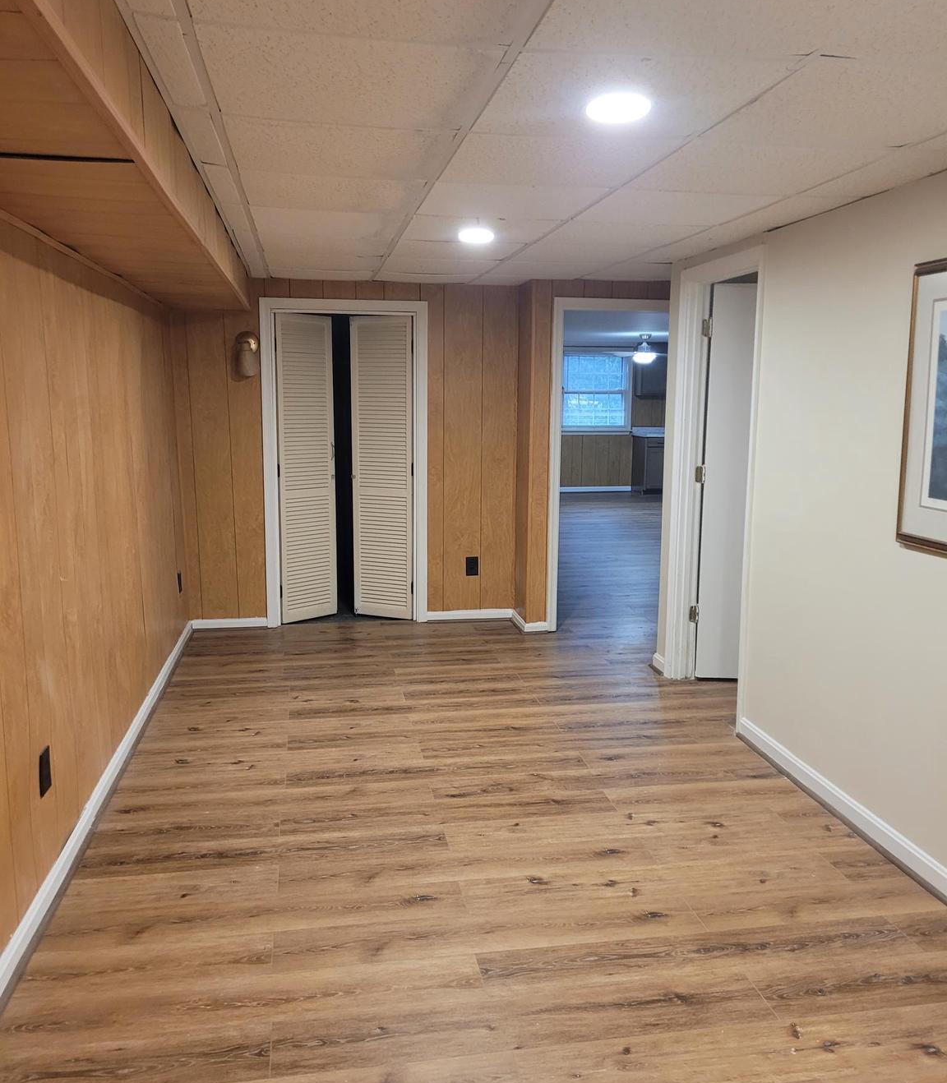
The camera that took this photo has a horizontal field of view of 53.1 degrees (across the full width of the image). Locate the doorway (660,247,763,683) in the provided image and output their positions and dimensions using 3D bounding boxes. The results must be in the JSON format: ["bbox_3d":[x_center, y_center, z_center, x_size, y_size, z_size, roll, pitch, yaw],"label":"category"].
[{"bbox_3d":[1.187,-0.251,4.612,0.130,2.140,0.890,-1,9,-10],"label":"doorway"}]

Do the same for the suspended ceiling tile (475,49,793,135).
[{"bbox_3d":[0.333,-1.017,2.163,0.600,0.020,0.600,-1,9,-10],"label":"suspended ceiling tile"}]

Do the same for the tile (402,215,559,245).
[{"bbox_3d":[0.016,-1.304,3.952,0.600,0.020,0.600,-1,9,-10],"label":"tile"}]

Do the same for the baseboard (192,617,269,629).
[{"bbox_3d":[-1.551,0.526,6.062,0.478,0.068,0.015,-1,9,-10],"label":"baseboard"}]

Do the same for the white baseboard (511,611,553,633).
[{"bbox_3d":[0.374,0.516,6.215,0.166,0.068,0.362,-1,9,-10],"label":"white baseboard"}]

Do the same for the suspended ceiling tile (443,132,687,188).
[{"bbox_3d":[0.232,-1.113,2.762,0.600,0.020,0.600,-1,9,-10],"label":"suspended ceiling tile"}]

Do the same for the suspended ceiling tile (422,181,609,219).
[{"bbox_3d":[0.124,-1.212,3.360,0.596,0.020,0.596,-1,9,-10],"label":"suspended ceiling tile"}]

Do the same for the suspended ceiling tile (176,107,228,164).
[{"bbox_3d":[-0.728,-1.096,2.597,0.085,0.020,0.596,-1,9,-10],"label":"suspended ceiling tile"}]

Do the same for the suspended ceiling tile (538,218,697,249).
[{"bbox_3d":[0.624,-1.321,4.063,0.596,0.020,0.596,-1,9,-10],"label":"suspended ceiling tile"}]

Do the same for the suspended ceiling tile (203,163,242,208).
[{"bbox_3d":[-0.839,-1.193,3.195,0.090,0.020,0.596,-1,9,-10],"label":"suspended ceiling tile"}]

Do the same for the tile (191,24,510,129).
[{"bbox_3d":[-0.272,-1.006,2.058,0.596,0.020,0.596,-1,9,-10],"label":"tile"}]

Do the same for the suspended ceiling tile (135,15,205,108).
[{"bbox_3d":[-0.622,-0.994,1.977,0.100,0.020,0.600,-1,9,-10],"label":"suspended ceiling tile"}]

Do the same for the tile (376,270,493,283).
[{"bbox_3d":[-0.284,-1.581,5.670,0.600,0.020,0.440,-1,9,-10],"label":"tile"}]

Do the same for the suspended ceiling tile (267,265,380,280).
[{"bbox_3d":[-0.890,-1.568,5.564,0.600,0.020,0.440,-1,9,-10],"label":"suspended ceiling tile"}]

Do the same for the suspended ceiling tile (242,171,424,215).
[{"bbox_3d":[-0.475,-1.194,3.240,0.600,0.020,0.600,-1,9,-10],"label":"suspended ceiling tile"}]

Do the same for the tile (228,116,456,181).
[{"bbox_3d":[-0.377,-1.103,2.658,0.596,0.020,0.596,-1,9,-10],"label":"tile"}]

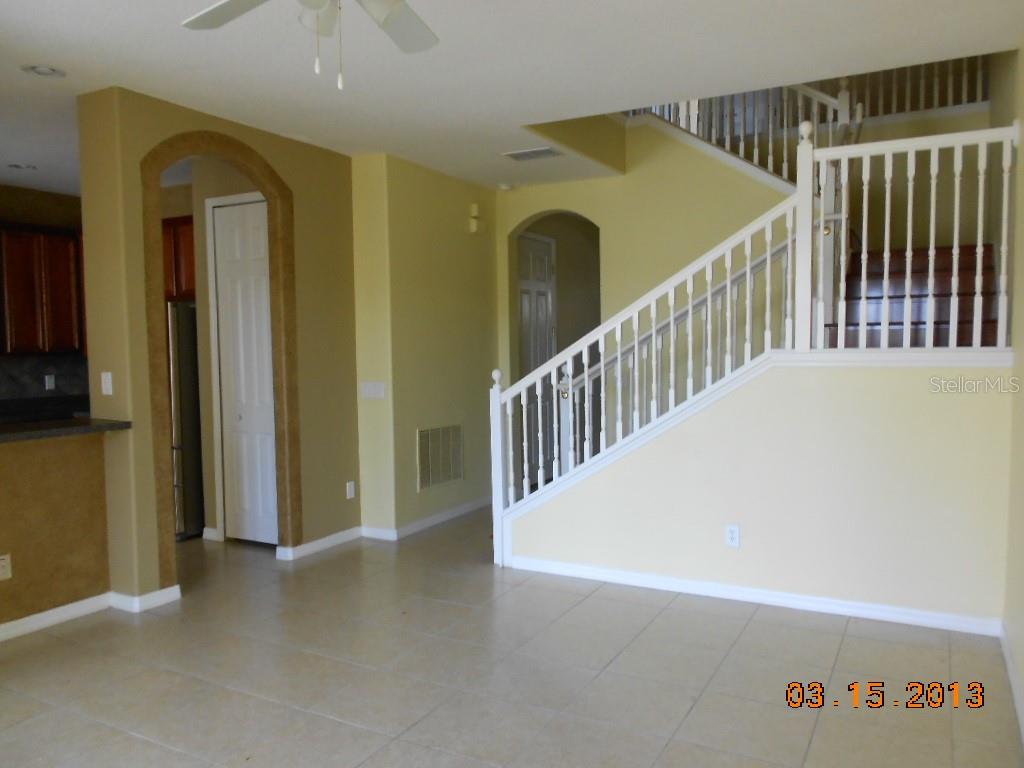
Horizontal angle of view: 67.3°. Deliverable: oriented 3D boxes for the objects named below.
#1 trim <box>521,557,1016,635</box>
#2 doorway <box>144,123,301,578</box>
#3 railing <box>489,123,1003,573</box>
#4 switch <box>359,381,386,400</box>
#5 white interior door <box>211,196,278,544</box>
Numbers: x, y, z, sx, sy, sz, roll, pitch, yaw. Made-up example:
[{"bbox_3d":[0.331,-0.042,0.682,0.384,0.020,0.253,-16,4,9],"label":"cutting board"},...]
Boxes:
[{"bbox_3d":[1.163,1.154,4.327,2.683,0.091,0.016,1,4,28],"label":"trim"},{"bbox_3d":[-1.771,-0.139,4.750,0.130,2.704,1.119,1,4,29],"label":"doorway"},{"bbox_3d":[1.109,-0.089,4.326,2.857,2.575,0.100,1,4,29],"label":"railing"},{"bbox_3d":[-1.033,0.049,5.687,0.210,0.118,0.012,1,4,29],"label":"switch"},{"bbox_3d":[-1.880,-0.061,5.529,0.620,2.450,0.050,1,4,29],"label":"white interior door"}]

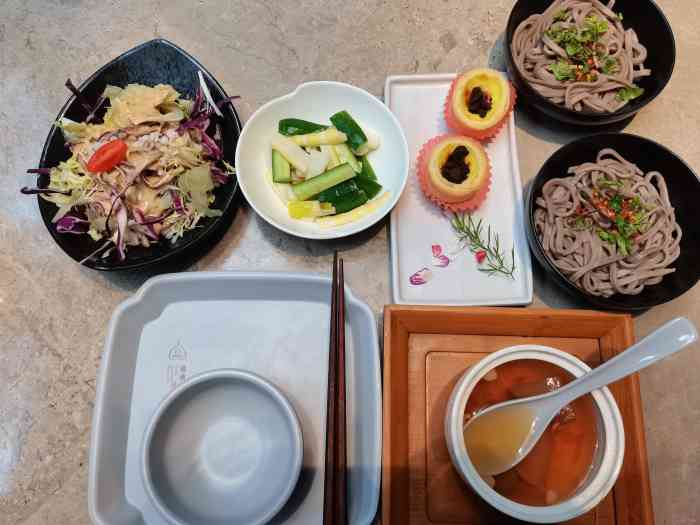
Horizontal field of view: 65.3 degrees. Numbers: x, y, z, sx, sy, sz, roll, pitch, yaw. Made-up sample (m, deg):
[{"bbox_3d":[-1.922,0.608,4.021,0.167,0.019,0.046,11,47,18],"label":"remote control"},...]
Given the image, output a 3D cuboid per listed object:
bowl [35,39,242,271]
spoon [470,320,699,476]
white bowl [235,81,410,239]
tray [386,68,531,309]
[{"bbox_3d":[-0.161,-0.079,0.449,0.154,0.072,0.190,1,74,1],"label":"bowl"},{"bbox_3d":[0.145,0.089,0.359,0.165,0.043,0.039,-28,76,-3],"label":"spoon"},{"bbox_3d":[-0.022,-0.078,0.461,0.139,0.048,0.138,0,74,0],"label":"white bowl"},{"bbox_3d":[0.089,-0.067,0.472,0.116,0.018,0.214,0,74,0],"label":"tray"}]

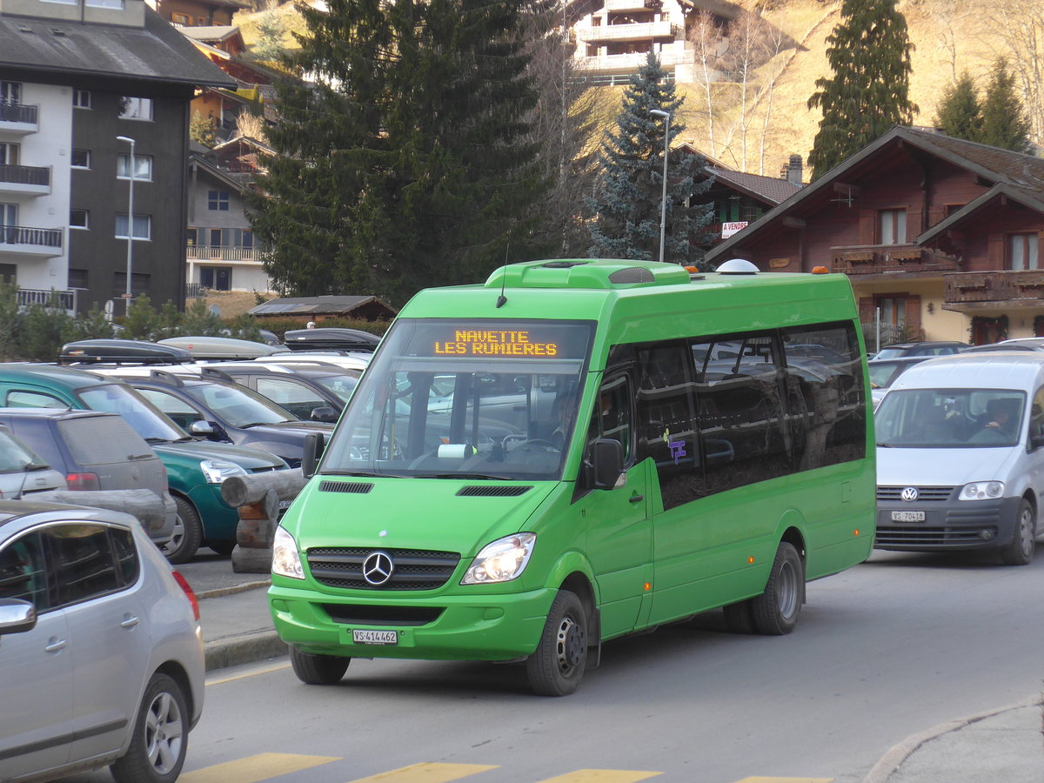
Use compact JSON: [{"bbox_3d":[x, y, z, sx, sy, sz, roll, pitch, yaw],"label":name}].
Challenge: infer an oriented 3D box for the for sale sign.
[{"bbox_3d":[9.510,-7.166,188.000,1.270,0.720,0.040,-1,-3,29],"label":"for sale sign"}]

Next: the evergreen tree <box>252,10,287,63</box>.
[{"bbox_3d":[-23.943,-33.545,400.000,3.200,5.200,3.200,1,-3,0],"label":"evergreen tree"}]

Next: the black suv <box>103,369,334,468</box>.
[{"bbox_3d":[-3.380,0.620,41.100,4.350,1.690,1.850,1,2,23],"label":"black suv"}]

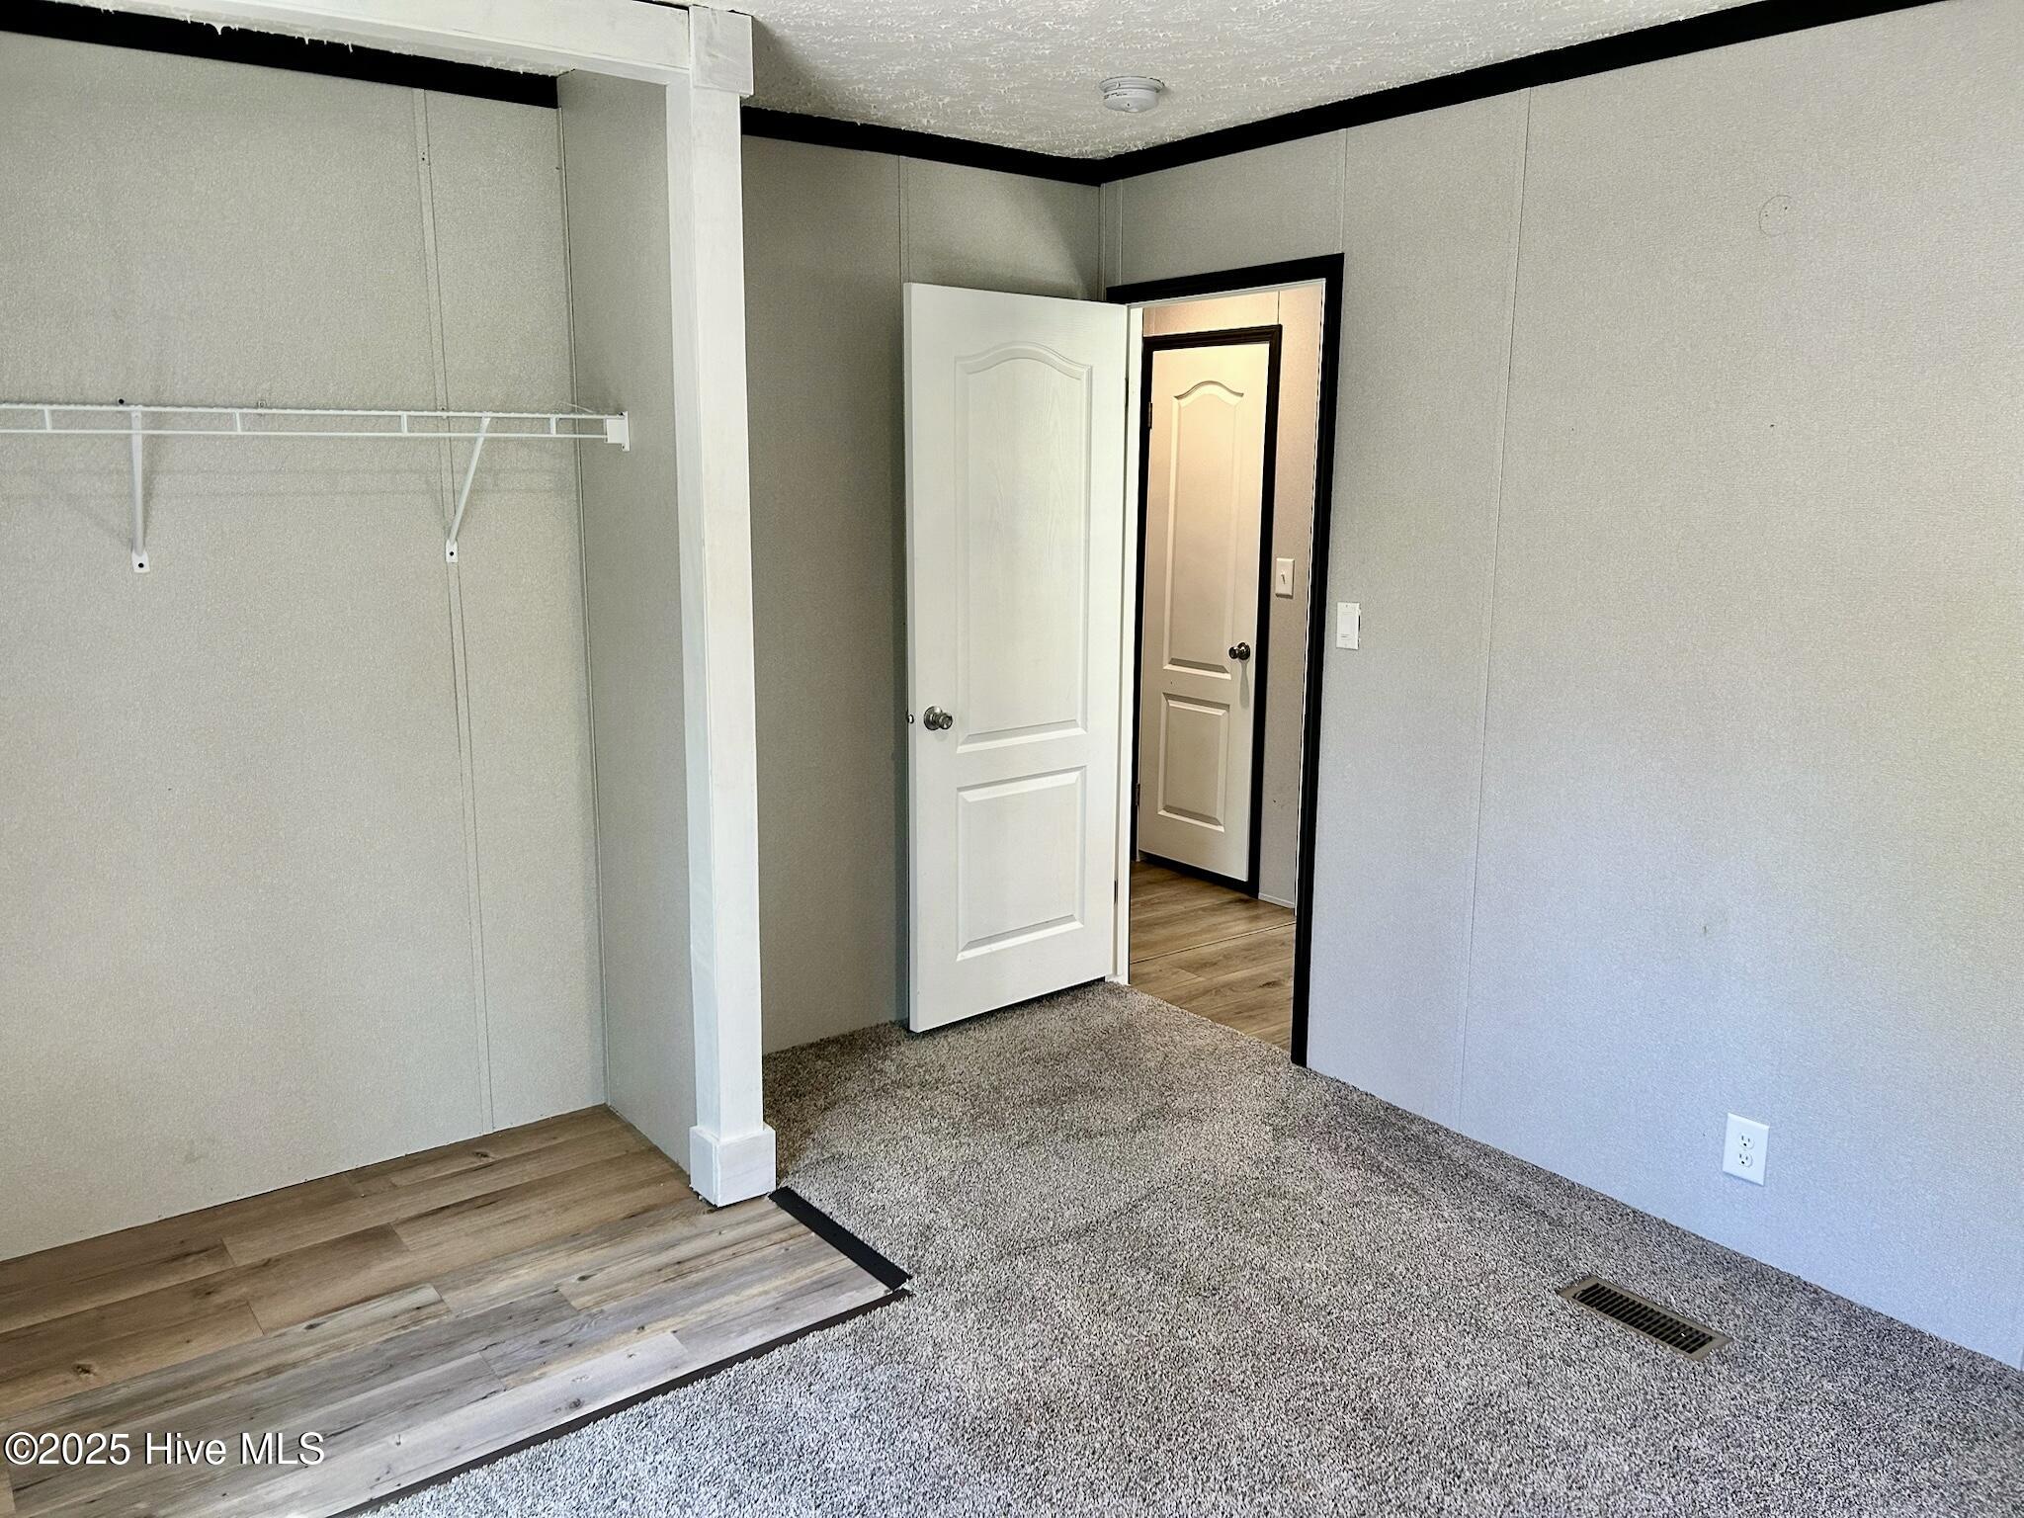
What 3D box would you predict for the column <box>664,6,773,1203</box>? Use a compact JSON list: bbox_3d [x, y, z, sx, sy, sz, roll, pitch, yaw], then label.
[{"bbox_3d":[-0.610,-0.237,3.180,0.144,2.442,0.131,-8,14,-36],"label":"column"}]

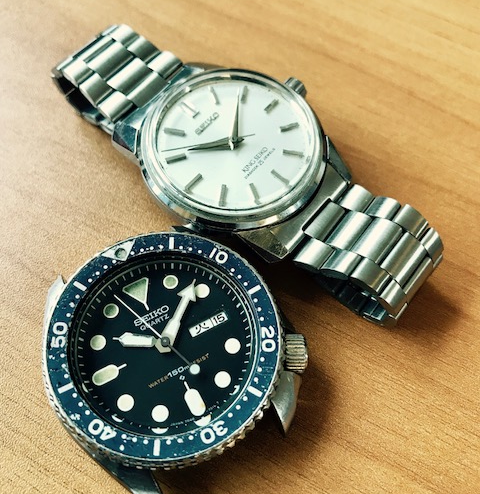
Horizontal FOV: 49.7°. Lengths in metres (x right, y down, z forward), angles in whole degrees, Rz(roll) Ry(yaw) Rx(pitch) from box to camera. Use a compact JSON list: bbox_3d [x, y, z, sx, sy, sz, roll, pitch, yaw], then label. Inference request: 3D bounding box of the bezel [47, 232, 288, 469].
[{"bbox_3d":[-0.013,0.016,0.088,0.042,0.005,0.042,1,65,-2],"label":"bezel"}]

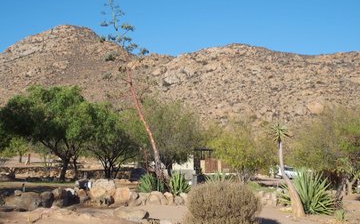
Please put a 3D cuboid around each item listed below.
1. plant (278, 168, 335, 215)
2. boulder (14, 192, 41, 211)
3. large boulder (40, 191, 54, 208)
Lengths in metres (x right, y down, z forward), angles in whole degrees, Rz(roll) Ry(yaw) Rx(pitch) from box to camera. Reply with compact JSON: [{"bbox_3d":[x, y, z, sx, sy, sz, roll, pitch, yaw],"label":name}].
[{"bbox_3d":[4.044,2.505,19.000,1.653,1.434,1.700,-1,-5,12],"label":"plant"},{"bbox_3d":[-5.305,3.086,20.500,0.905,0.620,0.850,1,-5,-14],"label":"boulder"},{"bbox_3d":[-4.984,3.301,22.300,0.527,0.621,0.520,0,-5,0],"label":"large boulder"}]

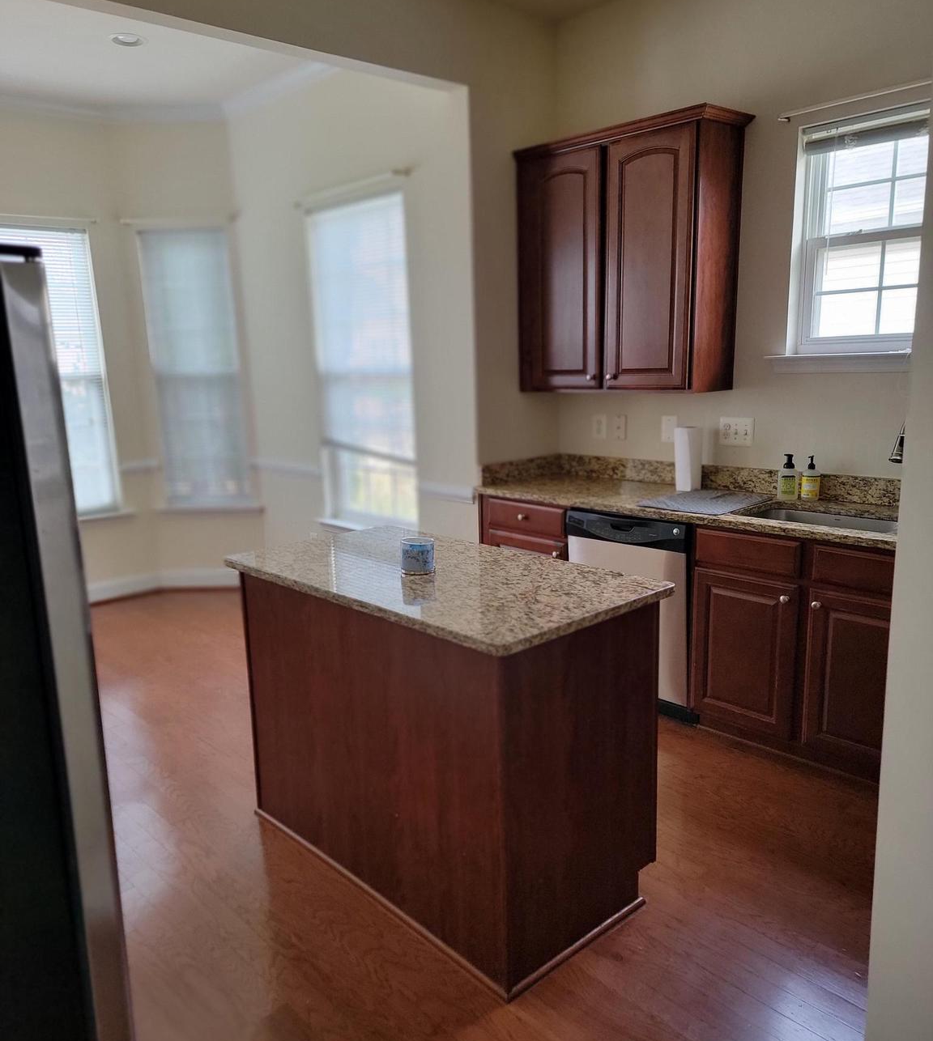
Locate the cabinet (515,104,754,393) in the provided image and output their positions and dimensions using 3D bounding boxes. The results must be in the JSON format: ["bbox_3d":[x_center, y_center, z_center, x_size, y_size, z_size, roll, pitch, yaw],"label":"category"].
[{"bbox_3d":[0.712,-1.141,3.884,0.350,1.097,1.035,-12,15,-41],"label":"cabinet"}]

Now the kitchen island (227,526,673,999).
[{"bbox_3d":[-0.100,0.589,2.655,0.677,0.896,1.282,-12,15,-41],"label":"kitchen island"}]

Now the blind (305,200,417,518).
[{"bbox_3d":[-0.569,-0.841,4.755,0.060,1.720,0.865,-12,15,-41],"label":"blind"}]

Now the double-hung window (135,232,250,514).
[{"bbox_3d":[-1.790,-0.984,5.735,0.600,1.820,0.100,-1,11,3],"label":"double-hung window"}]

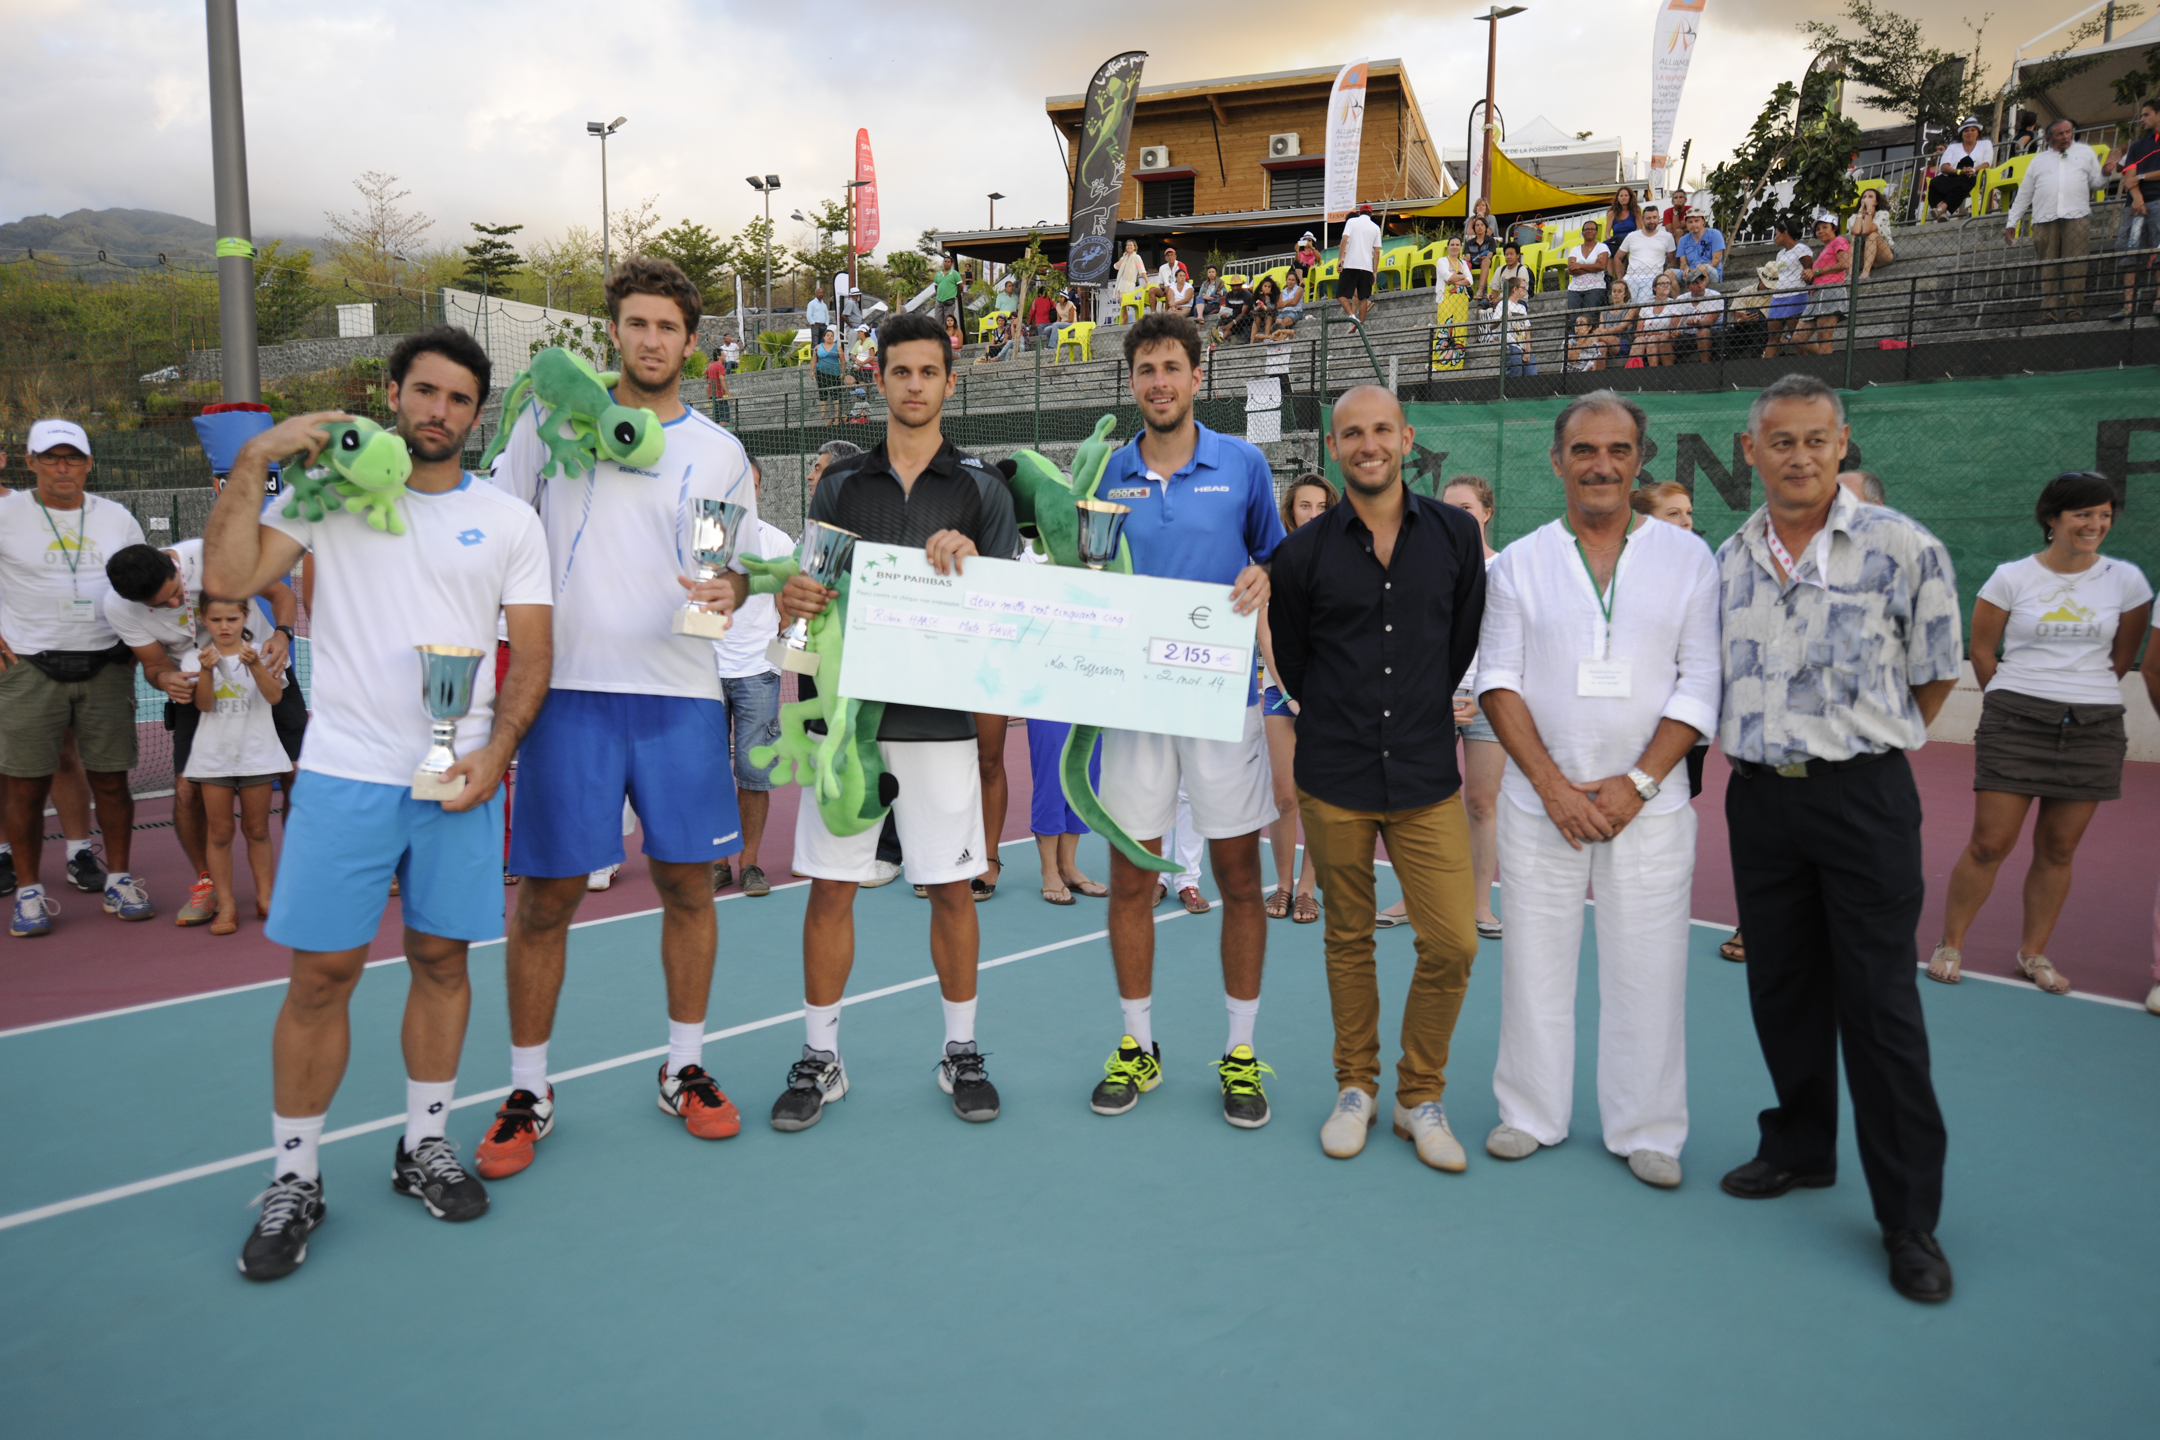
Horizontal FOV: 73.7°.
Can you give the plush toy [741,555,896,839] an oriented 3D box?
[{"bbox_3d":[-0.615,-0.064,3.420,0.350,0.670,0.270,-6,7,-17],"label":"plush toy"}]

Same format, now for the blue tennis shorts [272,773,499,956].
[{"bbox_3d":[-1.408,0.270,2.920,0.450,0.420,0.310,-3,8,-32],"label":"blue tennis shorts"}]

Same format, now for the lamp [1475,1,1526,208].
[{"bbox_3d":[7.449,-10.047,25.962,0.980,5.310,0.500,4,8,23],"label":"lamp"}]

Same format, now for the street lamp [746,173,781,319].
[{"bbox_3d":[-8.480,-11.744,38.834,0.920,5.800,0.600,3,7,20],"label":"street lamp"}]

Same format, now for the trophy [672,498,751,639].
[{"bbox_3d":[-0.800,-0.323,3.103,0.123,0.288,0.123,10,7,-2],"label":"trophy"}]

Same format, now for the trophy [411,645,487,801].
[{"bbox_3d":[-1.194,0.011,2.706,0.122,0.285,0.122,5,11,-25],"label":"trophy"}]

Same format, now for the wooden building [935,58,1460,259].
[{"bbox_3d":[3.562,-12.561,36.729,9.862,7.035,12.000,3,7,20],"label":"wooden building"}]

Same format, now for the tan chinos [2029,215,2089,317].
[{"bbox_3d":[8.723,-4.067,12.800,0.440,0.960,0.310,6,9,37],"label":"tan chinos"}]

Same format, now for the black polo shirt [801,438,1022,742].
[{"bbox_3d":[-0.413,-0.320,3.545,0.530,0.740,0.310,0,7,-6],"label":"black polo shirt"}]

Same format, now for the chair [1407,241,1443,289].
[{"bbox_3d":[5.642,-7.331,23.200,0.570,0.770,0.560,8,10,44],"label":"chair"}]

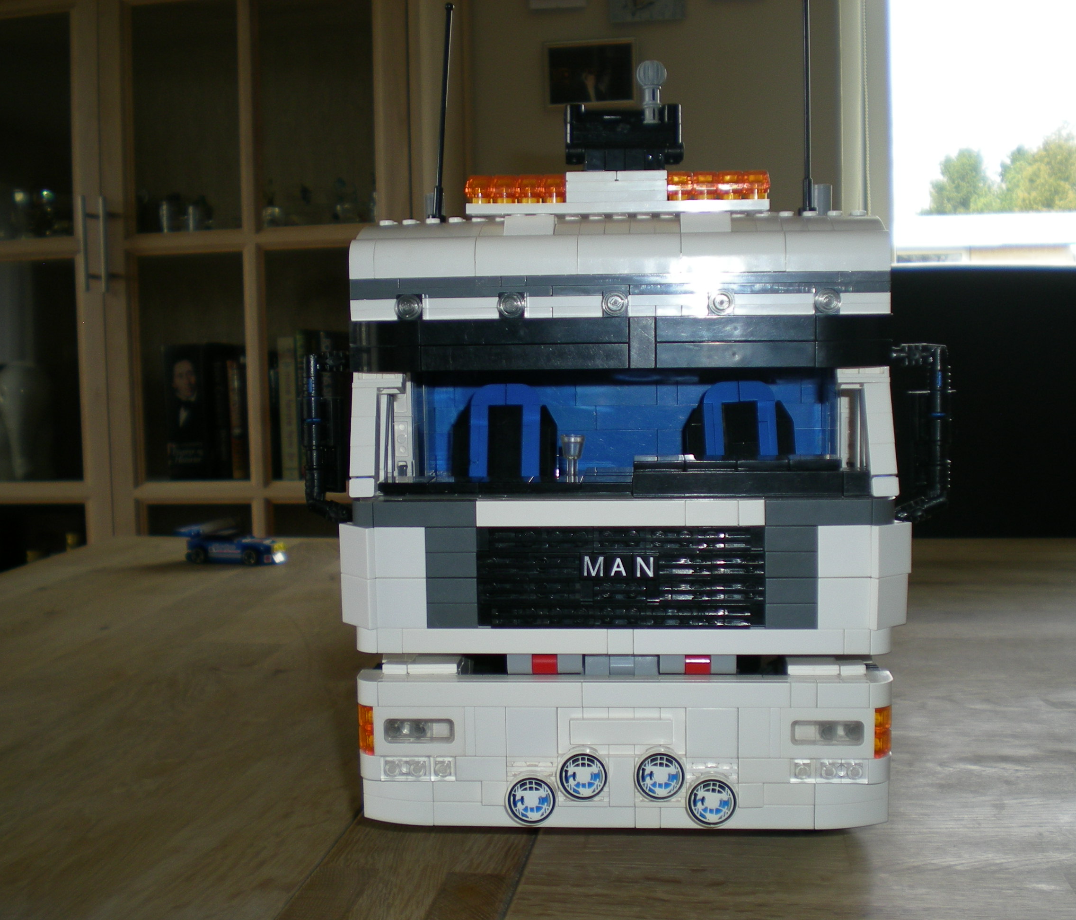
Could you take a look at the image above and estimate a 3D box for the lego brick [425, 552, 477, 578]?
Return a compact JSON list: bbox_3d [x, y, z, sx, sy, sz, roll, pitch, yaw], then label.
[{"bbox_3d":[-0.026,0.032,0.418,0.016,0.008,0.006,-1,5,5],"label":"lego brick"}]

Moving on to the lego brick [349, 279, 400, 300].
[{"bbox_3d":[-0.051,-0.054,0.426,0.016,0.006,0.008,0,6,4],"label":"lego brick"}]

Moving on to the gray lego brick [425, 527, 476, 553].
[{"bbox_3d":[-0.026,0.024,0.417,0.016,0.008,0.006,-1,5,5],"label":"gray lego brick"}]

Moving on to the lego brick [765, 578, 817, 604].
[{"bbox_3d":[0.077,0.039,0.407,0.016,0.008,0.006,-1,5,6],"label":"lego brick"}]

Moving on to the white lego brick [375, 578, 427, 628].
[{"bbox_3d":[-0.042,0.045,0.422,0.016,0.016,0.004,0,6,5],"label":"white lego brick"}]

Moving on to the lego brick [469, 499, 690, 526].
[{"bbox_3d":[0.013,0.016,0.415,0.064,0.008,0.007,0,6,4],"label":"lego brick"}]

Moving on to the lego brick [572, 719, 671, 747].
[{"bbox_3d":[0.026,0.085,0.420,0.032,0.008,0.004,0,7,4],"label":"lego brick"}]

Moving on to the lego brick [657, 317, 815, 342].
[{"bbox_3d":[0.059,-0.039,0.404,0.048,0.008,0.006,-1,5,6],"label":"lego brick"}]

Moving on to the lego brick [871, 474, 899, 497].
[{"bbox_3d":[0.104,0.008,0.404,0.008,0.006,0.008,-1,5,5],"label":"lego brick"}]

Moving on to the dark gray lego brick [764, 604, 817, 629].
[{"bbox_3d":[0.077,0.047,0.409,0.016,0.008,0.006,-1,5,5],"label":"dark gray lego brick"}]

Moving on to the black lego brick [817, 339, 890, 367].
[{"bbox_3d":[0.096,-0.032,0.407,0.024,0.008,0.006,0,6,5],"label":"black lego brick"}]

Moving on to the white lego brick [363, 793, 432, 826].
[{"bbox_3d":[-0.045,0.112,0.434,0.024,0.008,0.009,0,7,4],"label":"white lego brick"}]

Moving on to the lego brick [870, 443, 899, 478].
[{"bbox_3d":[0.105,0.001,0.412,0.008,0.010,0.008,0,-14,5],"label":"lego brick"}]

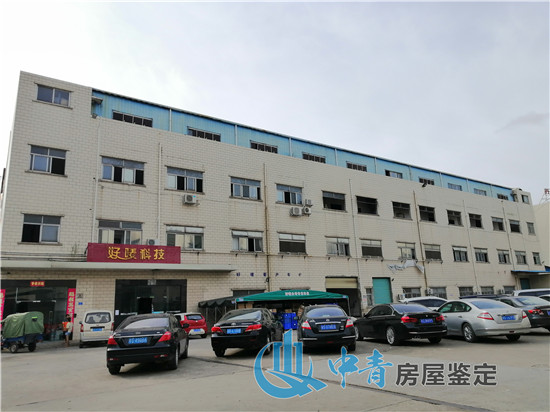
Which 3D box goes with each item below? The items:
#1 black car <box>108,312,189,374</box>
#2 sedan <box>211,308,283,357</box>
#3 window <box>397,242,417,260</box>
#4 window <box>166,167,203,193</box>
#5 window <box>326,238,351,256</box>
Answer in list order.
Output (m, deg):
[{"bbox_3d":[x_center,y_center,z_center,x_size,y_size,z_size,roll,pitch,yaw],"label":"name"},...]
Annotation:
[{"bbox_3d":[-3.663,4.026,12.501,1.820,1.470,4.850,-1,-13,-7],"label":"black car"},{"bbox_3d":[-0.850,4.496,15.039,1.820,1.490,4.825,-4,-13,9],"label":"sedan"},{"bbox_3d":[12.912,4.463,40.211,2.446,1.575,0.150,7,-16,-33],"label":"window"},{"bbox_3d":[-6.730,-1.942,31.067,2.782,1.633,0.200,7,-17,-34],"label":"window"},{"bbox_3d":[5.820,3.794,38.258,2.782,1.640,0.200,7,-17,-34],"label":"window"}]

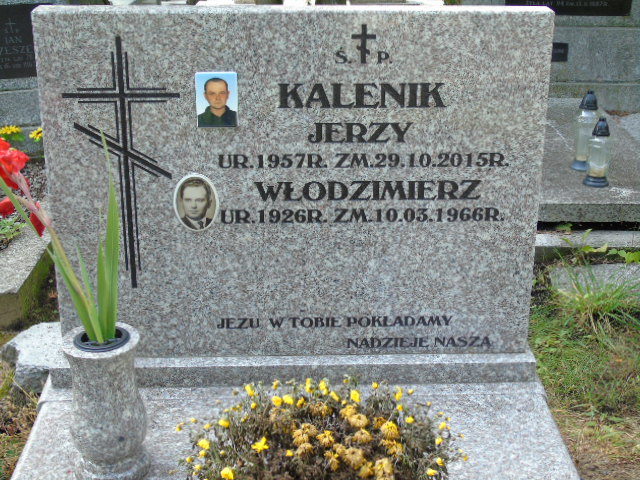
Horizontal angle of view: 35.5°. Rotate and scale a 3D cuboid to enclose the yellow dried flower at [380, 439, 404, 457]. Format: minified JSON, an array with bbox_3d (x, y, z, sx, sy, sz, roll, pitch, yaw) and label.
[{"bbox_3d":[0.121,0.348,1.672,0.039,0.026,0.035,0,23,0],"label":"yellow dried flower"}]

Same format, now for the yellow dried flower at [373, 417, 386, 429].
[{"bbox_3d":[0.104,0.318,1.740,0.024,0.019,0.022,0,23,0],"label":"yellow dried flower"}]

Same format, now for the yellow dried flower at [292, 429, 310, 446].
[{"bbox_3d":[-0.032,0.336,1.698,0.030,0.029,0.030,0,23,0],"label":"yellow dried flower"}]

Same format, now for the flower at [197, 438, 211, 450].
[{"bbox_3d":[-0.203,0.356,1.737,0.024,0.019,0.022,0,23,0],"label":"flower"}]

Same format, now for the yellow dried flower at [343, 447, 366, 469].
[{"bbox_3d":[0.051,0.324,1.488,0.036,0.030,0.036,0,23,-2],"label":"yellow dried flower"}]

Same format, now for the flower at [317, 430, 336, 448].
[{"bbox_3d":[0.011,0.338,1.693,0.033,0.028,0.032,0,23,0],"label":"flower"}]

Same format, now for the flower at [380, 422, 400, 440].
[{"bbox_3d":[0.109,0.295,1.545,0.031,0.026,0.031,0,23,-2],"label":"flower"}]

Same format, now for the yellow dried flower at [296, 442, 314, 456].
[{"bbox_3d":[-0.022,0.315,1.502,0.027,0.018,0.027,0,23,-2],"label":"yellow dried flower"}]

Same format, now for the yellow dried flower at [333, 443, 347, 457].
[{"bbox_3d":[0.029,0.315,1.503,0.024,0.020,0.024,0,23,-2],"label":"yellow dried flower"}]

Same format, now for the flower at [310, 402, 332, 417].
[{"bbox_3d":[0.002,0.272,1.599,0.035,0.019,0.035,0,23,-2],"label":"flower"}]

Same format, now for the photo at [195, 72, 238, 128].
[{"bbox_3d":[-0.204,-0.276,1.981,0.082,0.111,0.007,0,20,-2],"label":"photo"}]

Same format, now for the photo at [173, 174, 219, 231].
[{"bbox_3d":[-0.248,-0.075,1.990,0.090,0.120,0.010,0,19,-2],"label":"photo"}]

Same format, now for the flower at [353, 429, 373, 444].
[{"bbox_3d":[0.065,0.301,1.530,0.031,0.021,0.031,0,23,-2],"label":"flower"}]

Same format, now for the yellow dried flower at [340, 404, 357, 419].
[{"bbox_3d":[0.047,0.274,1.594,0.031,0.018,0.031,0,23,-2],"label":"yellow dried flower"}]

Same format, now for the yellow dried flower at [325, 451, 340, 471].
[{"bbox_3d":[0.021,0.362,1.638,0.025,0.032,0.030,0,23,0],"label":"yellow dried flower"}]

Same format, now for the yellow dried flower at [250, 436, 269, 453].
[{"bbox_3d":[-0.103,0.347,1.695,0.030,0.025,0.029,0,23,0],"label":"yellow dried flower"}]

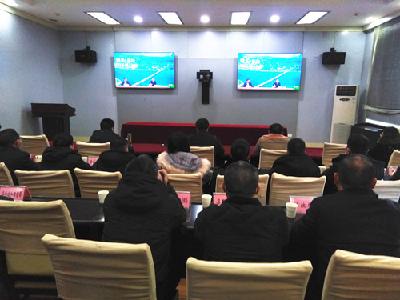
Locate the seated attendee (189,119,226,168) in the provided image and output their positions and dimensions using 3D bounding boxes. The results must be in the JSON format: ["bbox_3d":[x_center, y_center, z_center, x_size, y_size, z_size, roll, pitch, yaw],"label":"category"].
[{"bbox_3d":[0.095,0.179,4.374,0.520,1.300,0.750,1,10,4],"label":"seated attendee"}]

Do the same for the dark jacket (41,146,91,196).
[{"bbox_3d":[-1.248,0.257,2.780,0.480,0.600,0.400,2,10,4],"label":"dark jacket"}]

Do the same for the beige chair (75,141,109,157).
[{"bbox_3d":[-1.358,0.318,4.051,0.460,0.930,0.560,2,10,4],"label":"beige chair"}]

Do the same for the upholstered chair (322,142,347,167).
[{"bbox_3d":[2.161,0.340,4.588,0.480,0.950,0.570,4,11,16],"label":"upholstered chair"}]

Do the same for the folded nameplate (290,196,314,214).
[{"bbox_3d":[0.725,0.376,1.985,0.200,0.105,0.080,2,10,4],"label":"folded nameplate"}]

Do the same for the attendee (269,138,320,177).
[{"bbox_3d":[0.893,0.479,2.954,0.520,1.230,0.750,1,10,4],"label":"attendee"}]

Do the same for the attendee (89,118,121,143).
[{"bbox_3d":[-1.372,0.142,4.607,0.520,1.260,0.750,1,10,4],"label":"attendee"}]

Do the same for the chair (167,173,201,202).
[{"bbox_3d":[-0.193,0.597,2.593,0.460,0.930,0.560,2,10,4],"label":"chair"}]

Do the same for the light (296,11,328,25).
[{"bbox_3d":[2.633,-3.118,6.808,0.500,0.080,1.180,1,10,4],"label":"light"}]

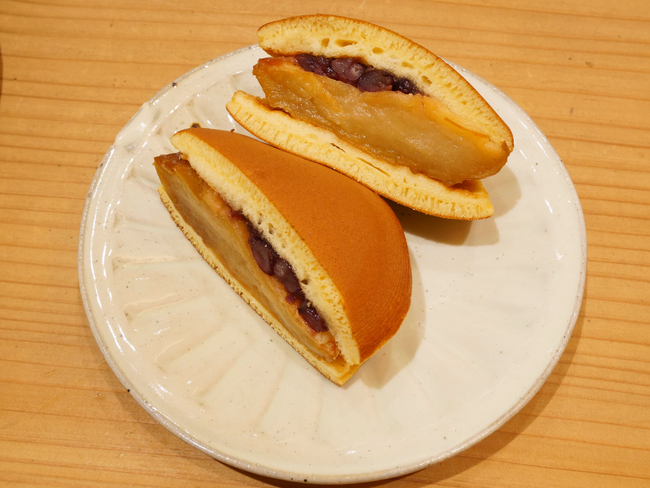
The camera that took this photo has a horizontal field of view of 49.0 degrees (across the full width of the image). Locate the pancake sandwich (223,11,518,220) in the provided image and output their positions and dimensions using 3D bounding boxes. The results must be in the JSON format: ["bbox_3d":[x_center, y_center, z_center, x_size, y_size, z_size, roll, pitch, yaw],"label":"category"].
[{"bbox_3d":[0.014,-0.046,0.266,0.102,0.048,0.054,21,90,-18],"label":"pancake sandwich"}]

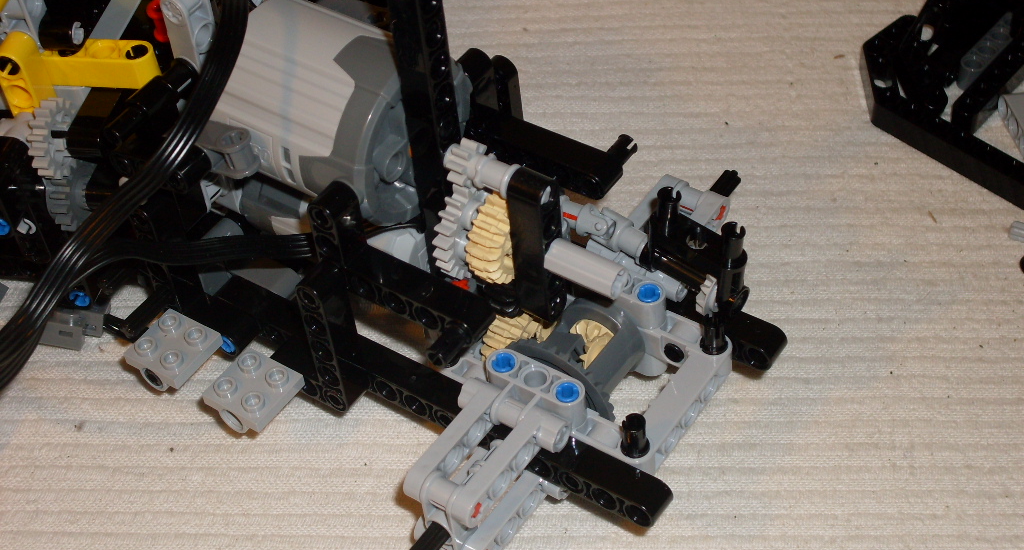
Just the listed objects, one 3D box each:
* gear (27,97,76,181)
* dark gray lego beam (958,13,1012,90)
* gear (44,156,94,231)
[{"bbox_3d":[-0.109,-0.033,0.503,0.007,0.018,0.018,2,45,24],"label":"gear"},{"bbox_3d":[0.133,-0.062,0.574,0.008,0.008,0.040,28,48,25],"label":"dark gray lego beam"},{"bbox_3d":[-0.106,-0.019,0.516,0.008,0.018,0.018,2,45,24],"label":"gear"}]

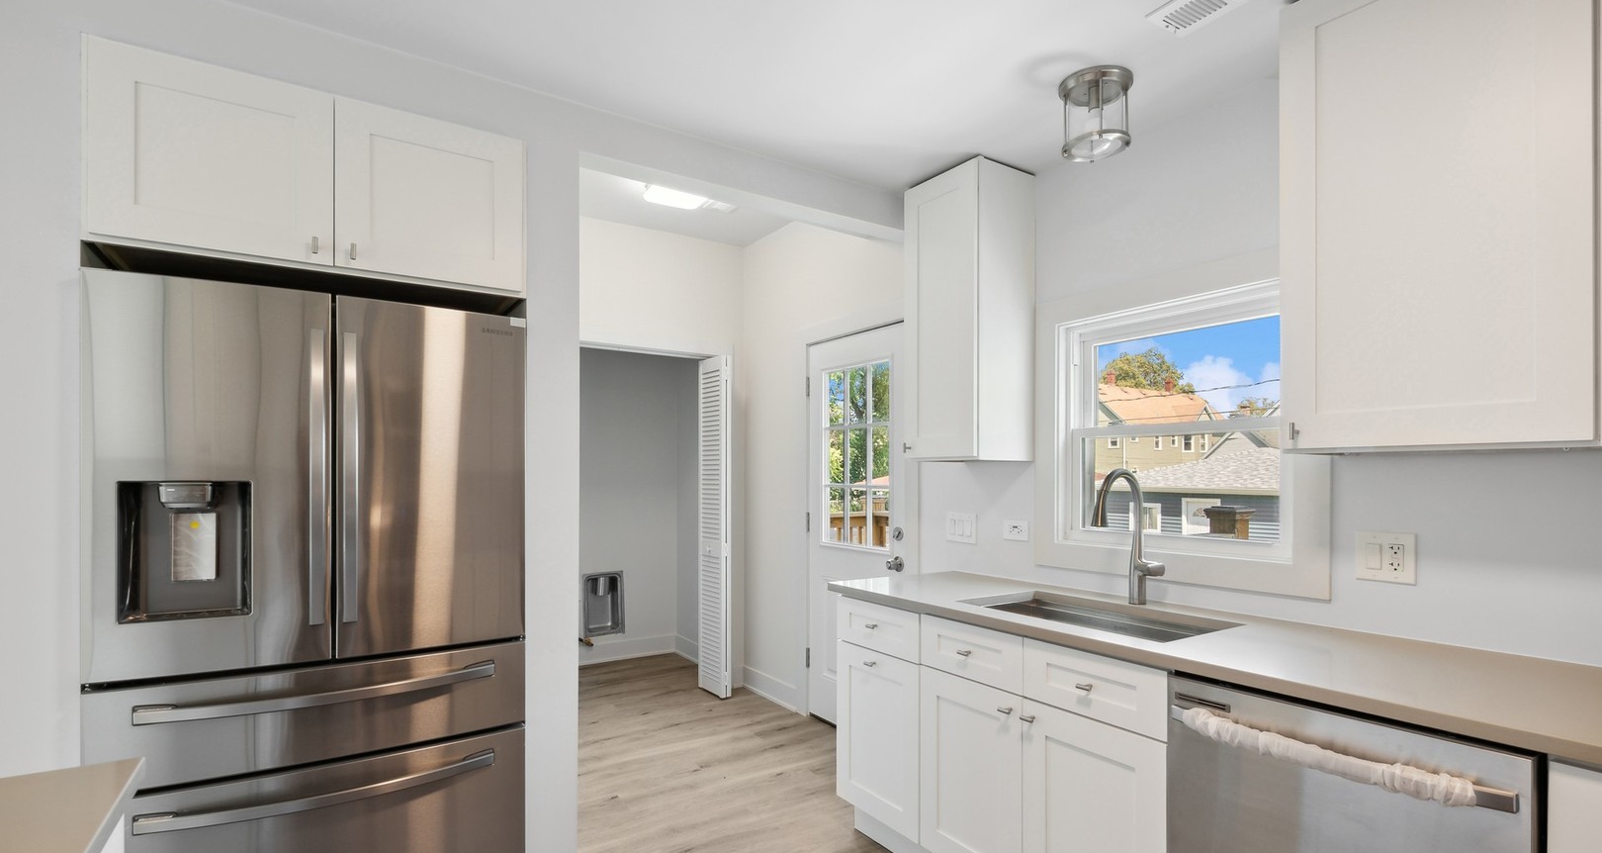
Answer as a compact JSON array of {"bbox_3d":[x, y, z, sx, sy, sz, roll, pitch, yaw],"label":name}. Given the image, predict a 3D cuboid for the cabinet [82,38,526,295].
[{"bbox_3d":[-1.332,-0.601,1.932,0.915,0.457,0.550,1,-4,-32],"label":"cabinet"}]

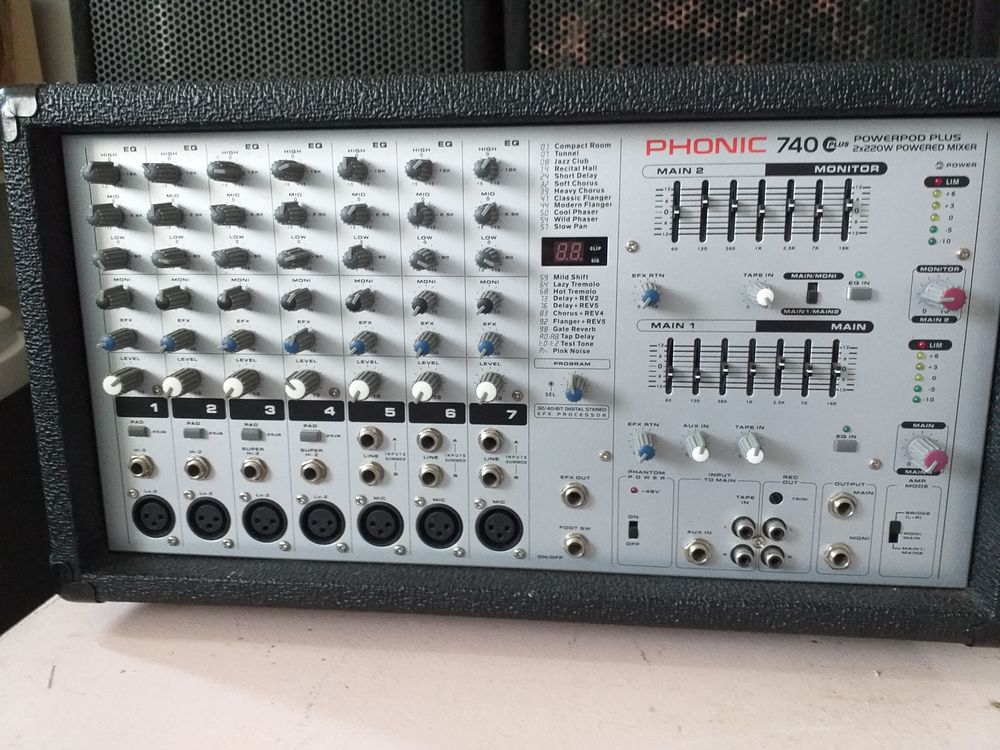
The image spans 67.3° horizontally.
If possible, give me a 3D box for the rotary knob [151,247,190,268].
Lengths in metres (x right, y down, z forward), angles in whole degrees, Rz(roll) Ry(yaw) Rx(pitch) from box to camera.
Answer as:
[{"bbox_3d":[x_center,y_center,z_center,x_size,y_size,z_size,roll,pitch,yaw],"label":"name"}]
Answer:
[{"bbox_3d":[-0.154,-0.054,0.351,0.011,0.011,0.017,1,11,6],"label":"rotary knob"}]

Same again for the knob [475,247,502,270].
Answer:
[{"bbox_3d":[-0.006,-0.052,0.334,0.011,0.011,0.017,1,11,6],"label":"knob"}]

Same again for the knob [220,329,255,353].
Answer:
[{"bbox_3d":[-0.121,-0.015,0.346,0.011,0.011,0.015,1,11,6],"label":"knob"}]

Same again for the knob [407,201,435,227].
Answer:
[{"bbox_3d":[-0.036,-0.072,0.334,0.011,0.011,0.017,1,11,6],"label":"knob"}]

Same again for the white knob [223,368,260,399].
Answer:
[{"bbox_3d":[-0.124,0.004,0.359,0.013,0.013,0.017,1,11,6],"label":"white knob"}]

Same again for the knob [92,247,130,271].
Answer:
[{"bbox_3d":[-0.179,-0.053,0.345,0.011,0.011,0.014,1,11,6],"label":"knob"}]

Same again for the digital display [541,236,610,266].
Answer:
[{"bbox_3d":[0.033,-0.054,0.329,0.029,0.013,0.003,1,11,6],"label":"digital display"}]

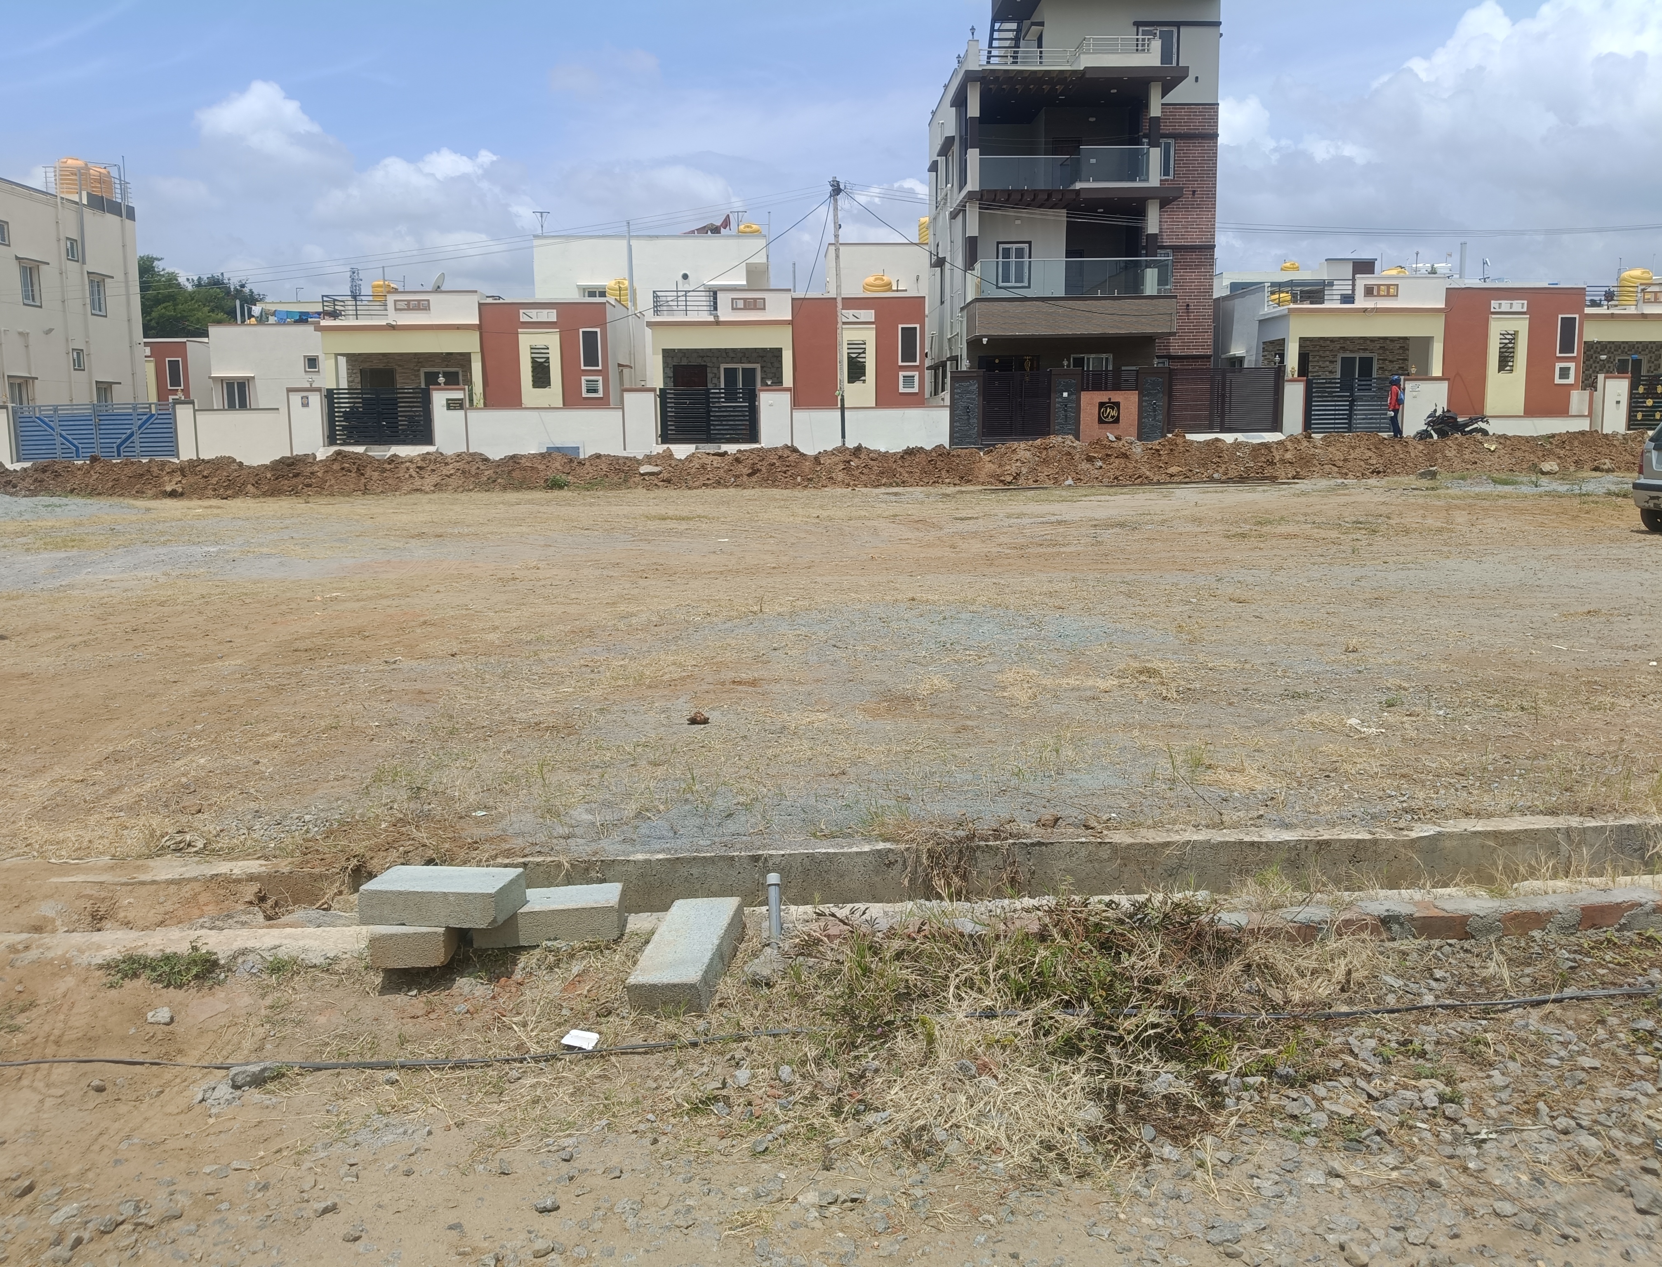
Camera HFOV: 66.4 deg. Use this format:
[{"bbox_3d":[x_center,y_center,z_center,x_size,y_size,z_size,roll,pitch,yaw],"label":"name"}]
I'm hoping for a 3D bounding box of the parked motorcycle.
[{"bbox_3d":[16.755,-5.646,34.200,2.000,1.100,0.750,-1,8,-2],"label":"parked motorcycle"}]

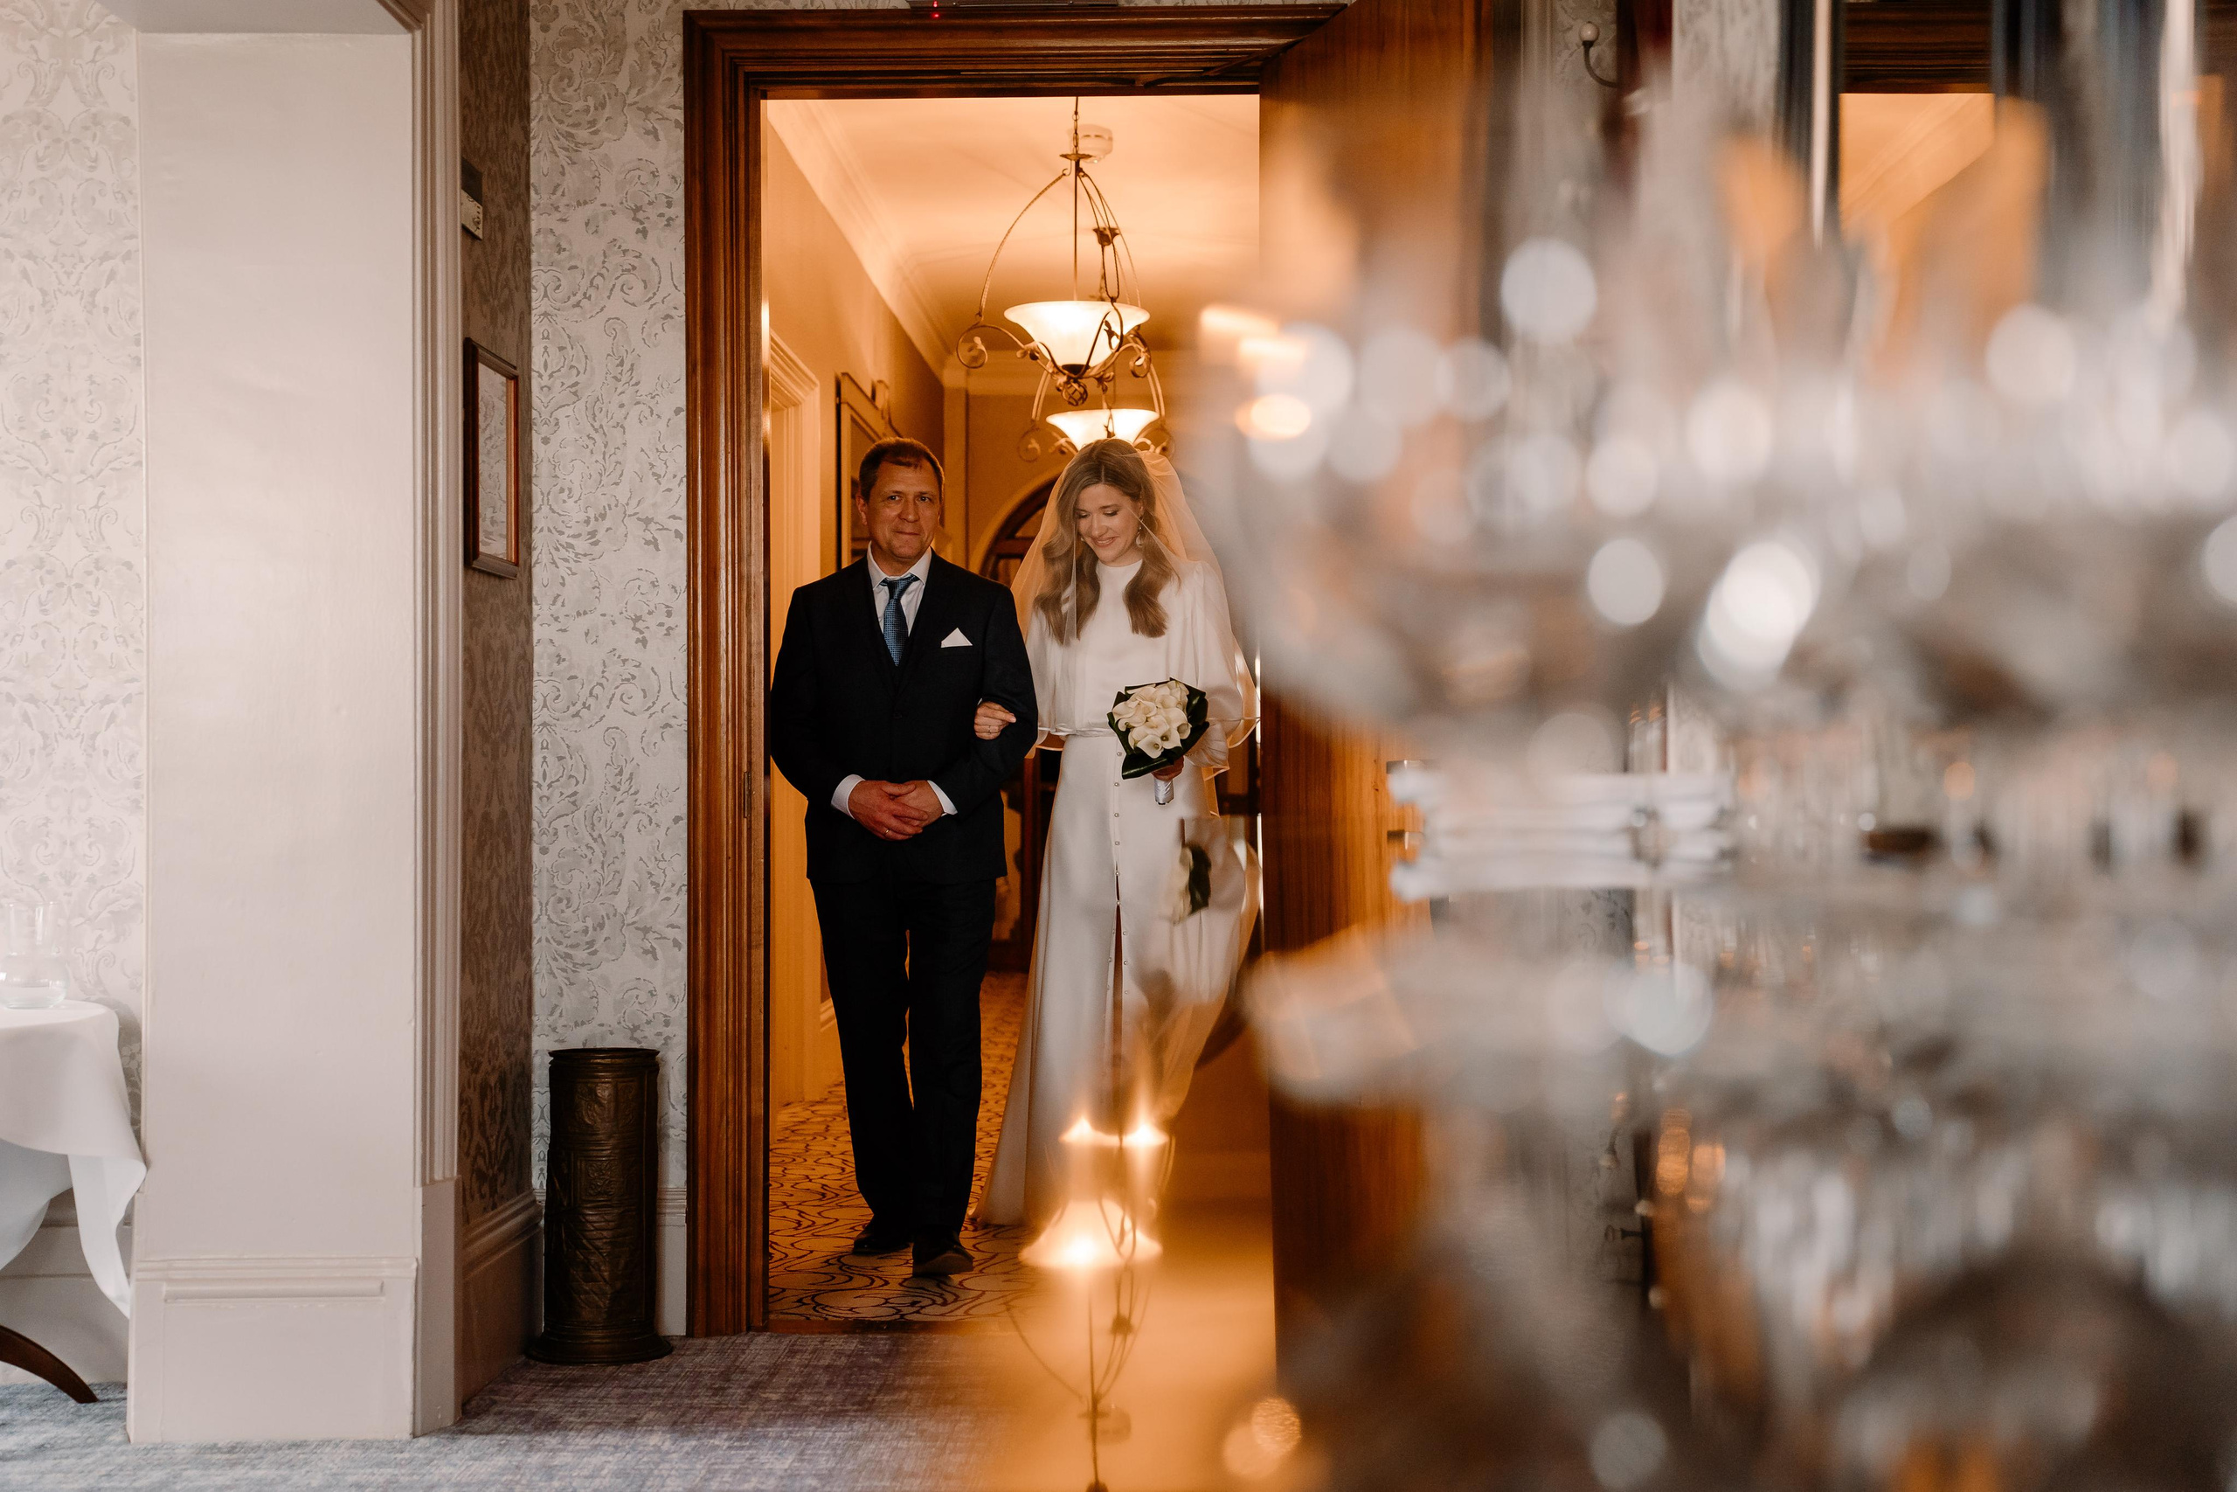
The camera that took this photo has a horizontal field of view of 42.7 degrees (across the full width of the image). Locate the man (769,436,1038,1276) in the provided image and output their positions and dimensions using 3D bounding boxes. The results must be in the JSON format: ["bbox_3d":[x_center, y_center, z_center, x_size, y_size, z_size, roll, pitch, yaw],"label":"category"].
[{"bbox_3d":[-0.455,0.226,6.100,0.575,1.760,0.460,0,0,-2],"label":"man"}]

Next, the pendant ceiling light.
[{"bbox_3d":[-0.160,-1.335,7.600,0.520,0.870,0.530,0,0,0],"label":"pendant ceiling light"}]

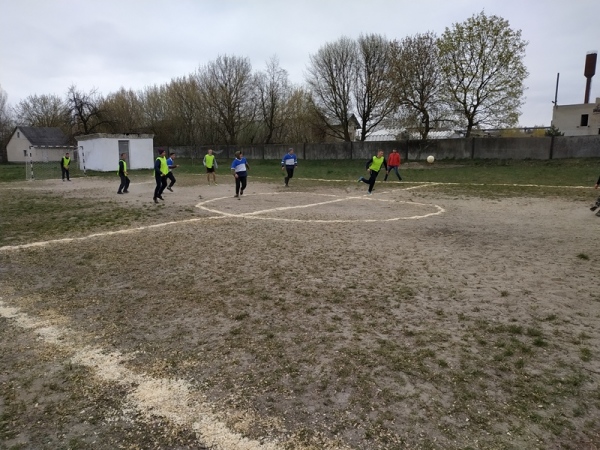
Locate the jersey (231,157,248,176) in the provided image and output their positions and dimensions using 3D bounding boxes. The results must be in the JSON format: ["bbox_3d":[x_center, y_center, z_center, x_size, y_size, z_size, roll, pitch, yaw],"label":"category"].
[{"bbox_3d":[-2.181,-2.081,15.000,0.600,0.700,0.340,-4,11,-17],"label":"jersey"}]

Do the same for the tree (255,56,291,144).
[{"bbox_3d":[-3.482,-14.867,52.692,4.558,12.730,4.330,0,10,0],"label":"tree"}]

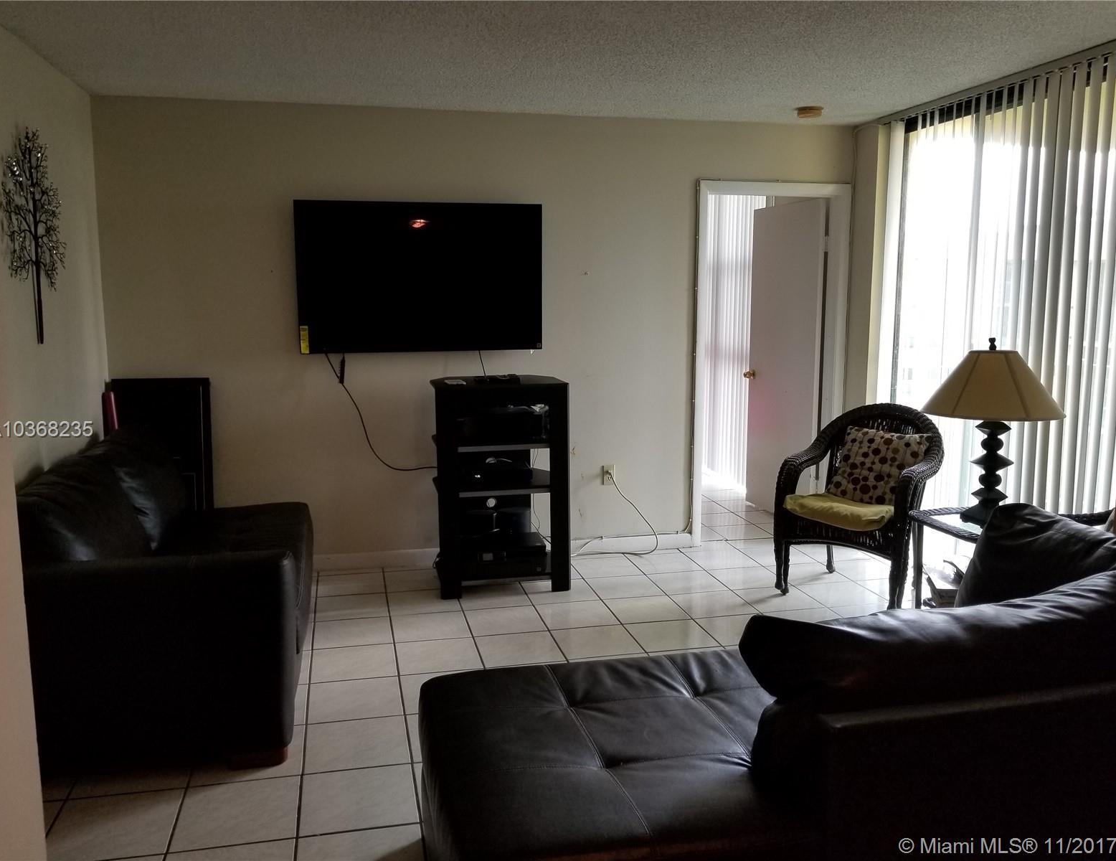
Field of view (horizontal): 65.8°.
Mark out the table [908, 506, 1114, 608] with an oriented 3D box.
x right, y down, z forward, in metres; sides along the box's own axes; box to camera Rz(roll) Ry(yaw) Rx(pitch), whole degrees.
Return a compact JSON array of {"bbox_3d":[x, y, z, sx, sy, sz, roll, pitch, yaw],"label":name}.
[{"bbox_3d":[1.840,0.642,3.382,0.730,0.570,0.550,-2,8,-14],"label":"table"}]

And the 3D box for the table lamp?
[{"bbox_3d":[1.699,0.000,3.352,0.495,0.711,0.495,-2,8,-14],"label":"table lamp"}]

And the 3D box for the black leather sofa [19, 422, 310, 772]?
[{"bbox_3d":[-1.429,0.499,3.257,0.960,0.870,1.580,-2,8,-14],"label":"black leather sofa"}]

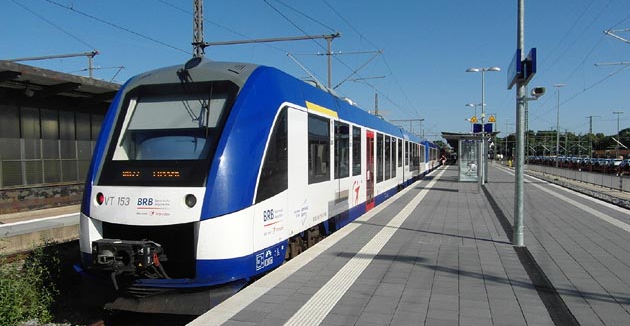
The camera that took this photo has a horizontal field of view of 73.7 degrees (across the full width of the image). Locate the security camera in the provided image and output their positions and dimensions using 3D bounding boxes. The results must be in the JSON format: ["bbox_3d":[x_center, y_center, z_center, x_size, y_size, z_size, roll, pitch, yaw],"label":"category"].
[{"bbox_3d":[3.775,-1.186,7.100,0.180,0.130,0.320,0,6,19],"label":"security camera"}]

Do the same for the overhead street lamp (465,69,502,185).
[{"bbox_3d":[8.429,-1.901,20.938,1.620,5.975,0.350,0,1,19],"label":"overhead street lamp"}]

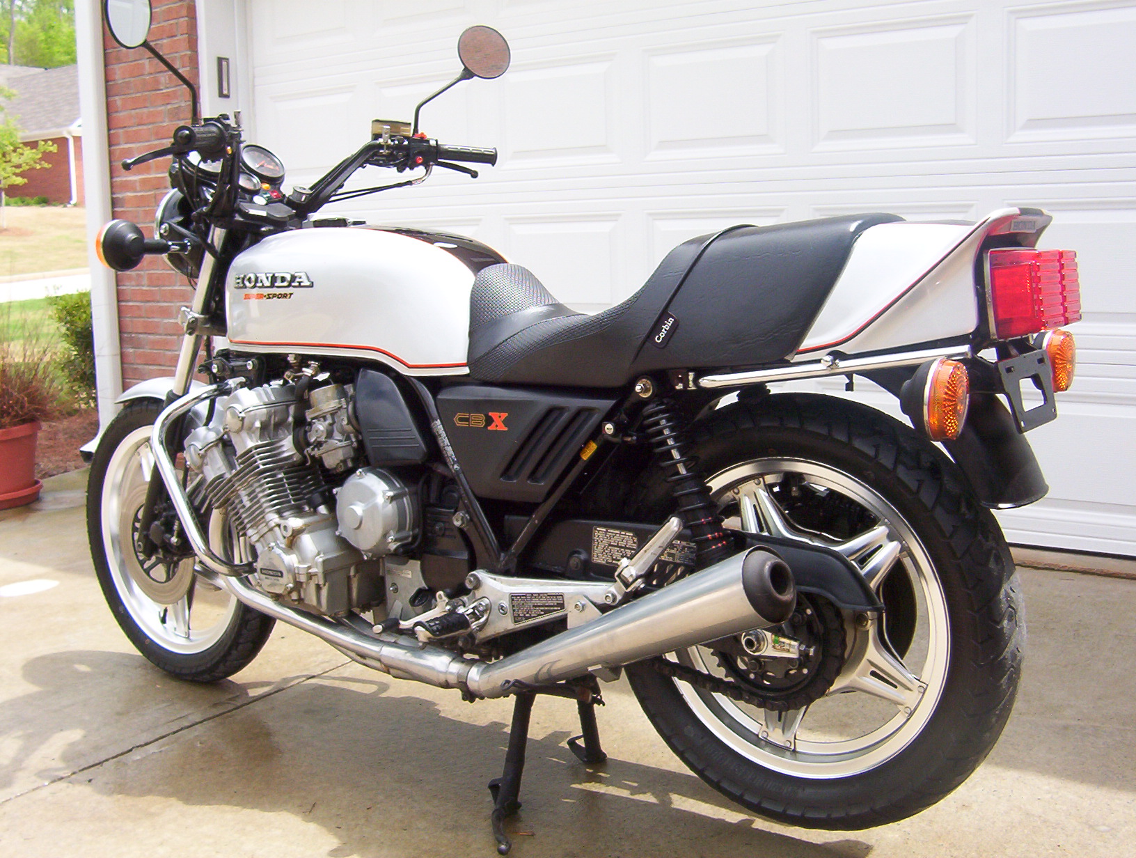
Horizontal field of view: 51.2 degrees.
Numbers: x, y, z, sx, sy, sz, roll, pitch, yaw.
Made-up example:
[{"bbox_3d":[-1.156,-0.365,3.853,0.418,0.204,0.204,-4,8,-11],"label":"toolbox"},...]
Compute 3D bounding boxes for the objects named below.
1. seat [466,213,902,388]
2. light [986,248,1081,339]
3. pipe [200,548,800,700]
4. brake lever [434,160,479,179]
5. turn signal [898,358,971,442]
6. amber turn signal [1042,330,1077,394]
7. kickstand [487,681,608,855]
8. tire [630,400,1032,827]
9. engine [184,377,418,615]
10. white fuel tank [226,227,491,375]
[{"bbox_3d":[0.183,-0.190,1.823,0.700,0.232,0.280,2,9,35],"label":"seat"},{"bbox_3d":[0.602,-0.178,1.524,0.075,0.107,0.210,-4,5,36],"label":"light"},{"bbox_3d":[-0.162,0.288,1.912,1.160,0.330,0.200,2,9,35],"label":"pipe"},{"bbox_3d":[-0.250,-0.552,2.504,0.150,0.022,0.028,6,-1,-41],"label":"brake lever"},{"bbox_3d":[0.419,-0.033,1.357,0.085,0.100,0.100,2,9,35],"label":"turn signal"},{"bbox_3d":[0.714,-0.101,1.781,0.085,0.100,0.100,2,9,35],"label":"amber turn signal"},{"bbox_3d":[-0.052,0.533,2.035,0.140,0.235,0.400,2,9,35],"label":"kickstand"},{"bbox_3d":[0.346,0.278,1.785,0.667,0.667,0.130,2,9,35],"label":"tire"},{"bbox_3d":[-0.329,0.097,2.233,0.540,0.450,0.580,2,9,35],"label":"engine"},{"bbox_3d":[-0.324,-0.242,2.174,0.610,0.268,0.320,2,9,35],"label":"white fuel tank"}]

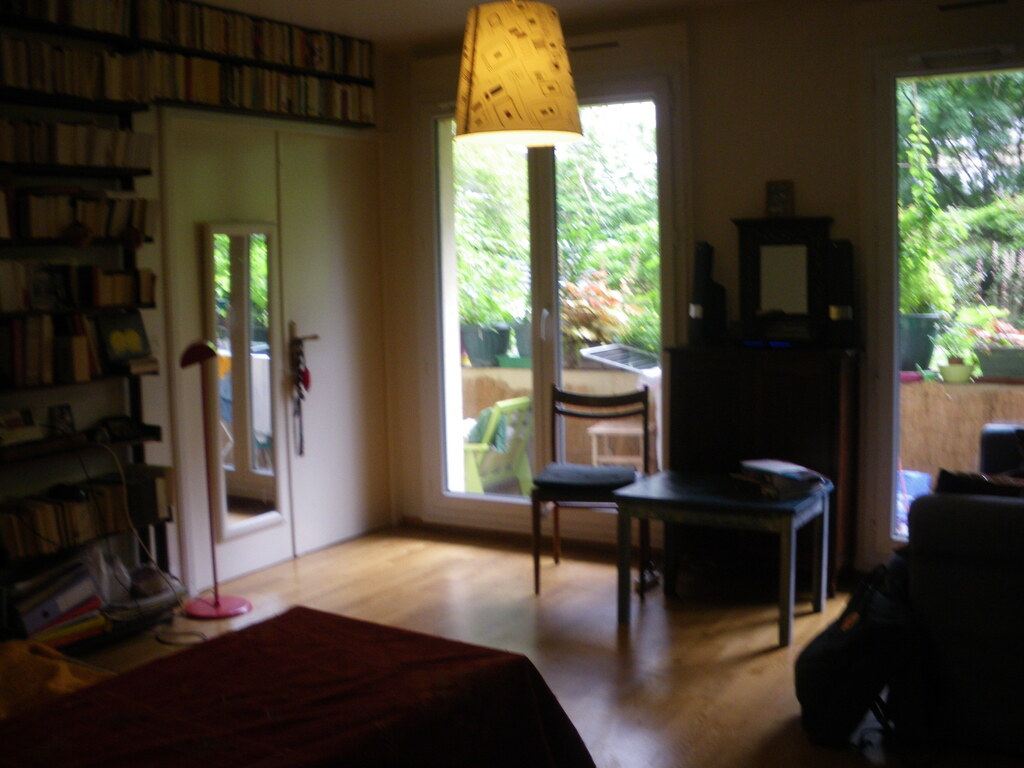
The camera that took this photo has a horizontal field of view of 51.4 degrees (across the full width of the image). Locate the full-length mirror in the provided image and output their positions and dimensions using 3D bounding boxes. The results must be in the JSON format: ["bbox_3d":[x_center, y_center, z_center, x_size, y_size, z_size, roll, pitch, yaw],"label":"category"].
[{"bbox_3d":[-1.170,-0.017,4.738,0.040,1.380,0.410,2,7,30],"label":"full-length mirror"}]

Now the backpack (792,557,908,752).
[{"bbox_3d":[1.010,0.761,3.098,0.260,0.470,0.290,7,6,-7],"label":"backpack"}]

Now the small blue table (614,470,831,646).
[{"bbox_3d":[0.808,0.647,4.103,0.720,0.490,0.490,2,7,30],"label":"small blue table"}]

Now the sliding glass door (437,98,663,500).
[{"bbox_3d":[0.150,-0.373,5.239,1.250,1.960,0.090,2,7,30],"label":"sliding glass door"}]

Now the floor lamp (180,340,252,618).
[{"bbox_3d":[-1.210,0.371,4.300,0.270,1.090,0.270,2,7,30],"label":"floor lamp"}]

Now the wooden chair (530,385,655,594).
[{"bbox_3d":[0.341,0.440,4.542,0.450,0.825,0.490,0,7,12],"label":"wooden chair"}]

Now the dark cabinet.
[{"bbox_3d":[1.077,0.333,4.553,0.740,1.000,0.370,2,7,30],"label":"dark cabinet"}]

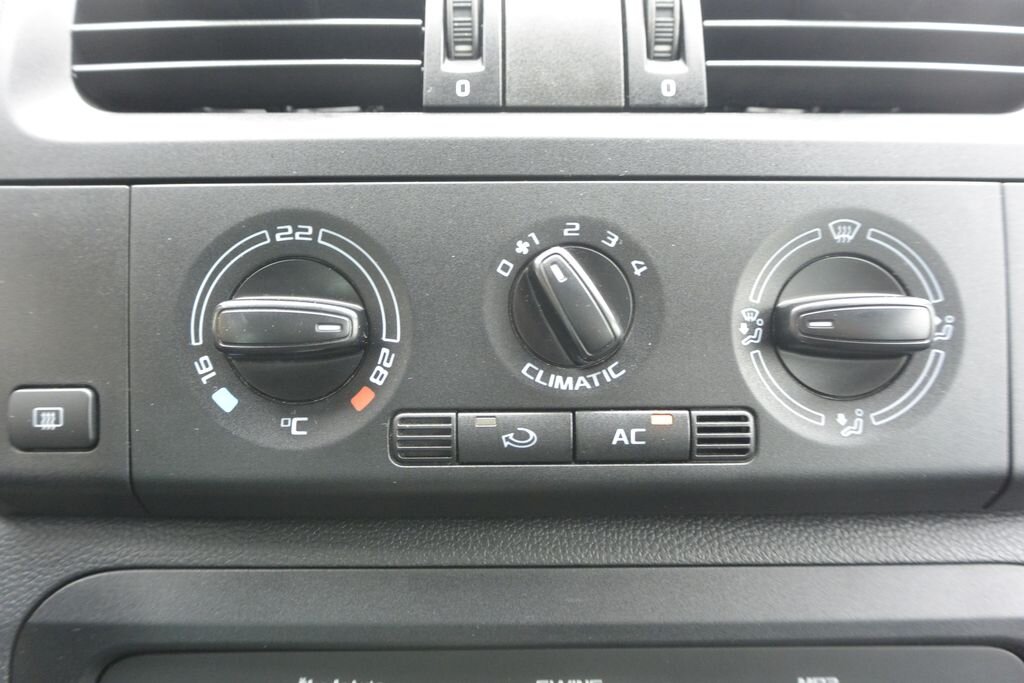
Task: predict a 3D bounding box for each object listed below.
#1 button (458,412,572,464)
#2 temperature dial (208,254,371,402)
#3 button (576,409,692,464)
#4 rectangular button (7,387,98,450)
[{"bbox_3d":[0.001,0.023,0.190,0.027,0.012,0.006,0,-2,0],"label":"button"},{"bbox_3d":[-0.051,-0.003,0.184,0.035,0.035,0.014,0,-2,0],"label":"temperature dial"},{"bbox_3d":[0.029,0.023,0.190,0.027,0.012,0.006,0,-2,0],"label":"button"},{"bbox_3d":[-0.108,0.018,0.188,0.020,0.015,0.006,0,-2,0],"label":"rectangular button"}]

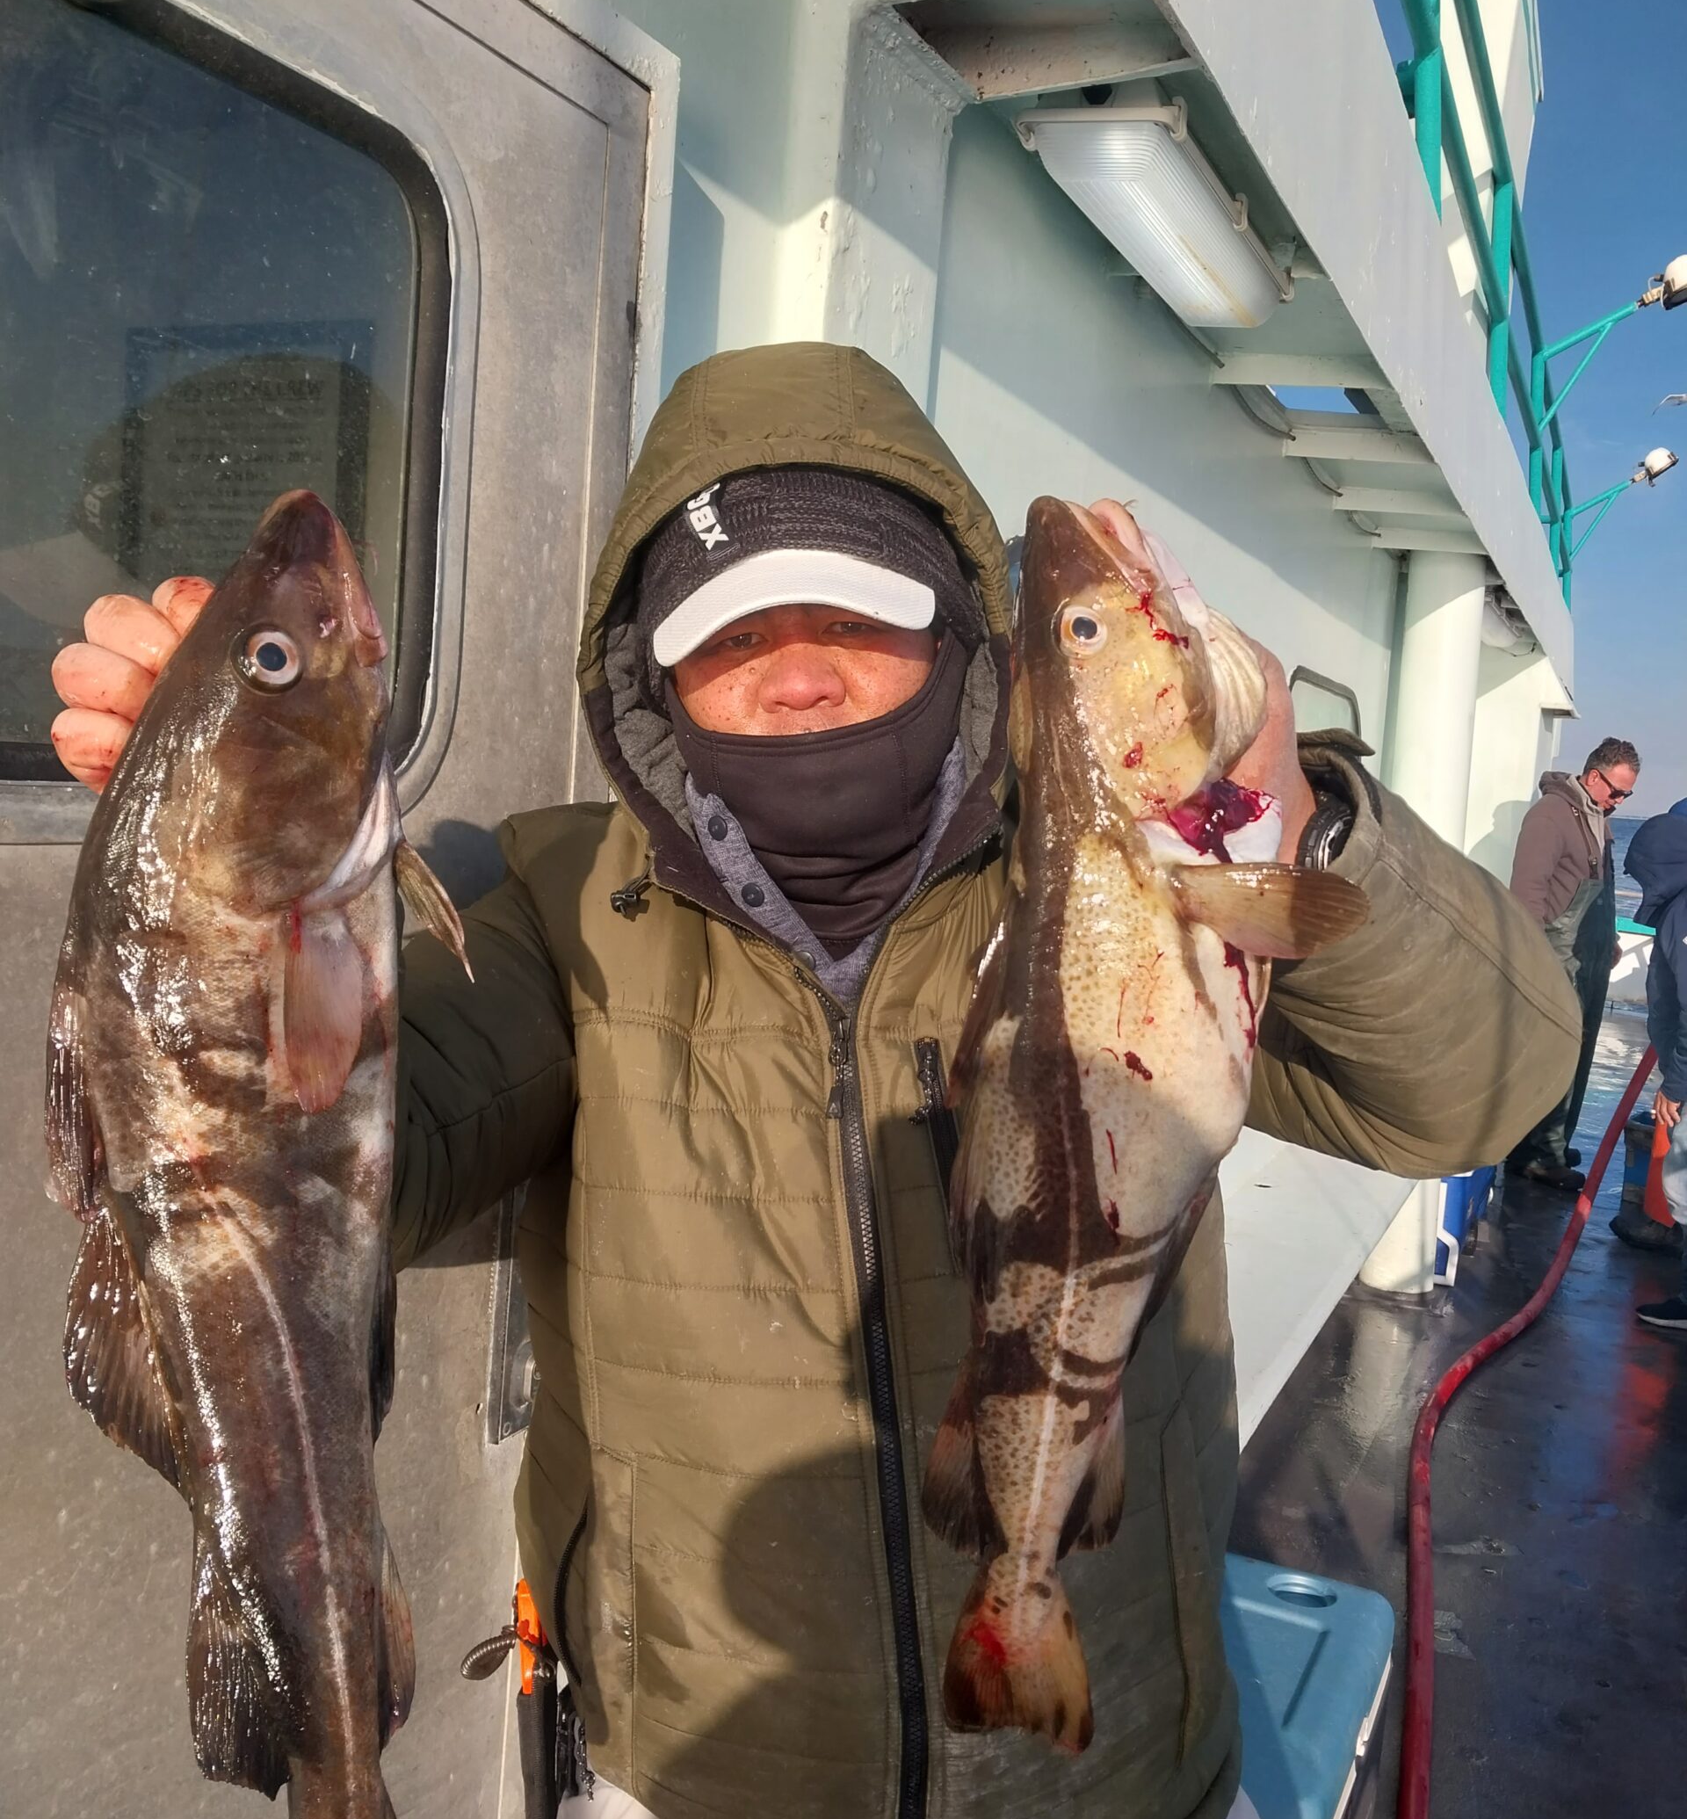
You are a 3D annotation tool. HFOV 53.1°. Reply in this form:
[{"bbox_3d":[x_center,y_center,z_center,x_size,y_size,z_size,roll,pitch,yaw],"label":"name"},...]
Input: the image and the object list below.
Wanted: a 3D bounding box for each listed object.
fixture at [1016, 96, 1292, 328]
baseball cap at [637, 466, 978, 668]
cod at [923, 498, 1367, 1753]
[{"bbox_3d":[0.380,-0.798,1.967,0.175,0.110,0.640,12,8,24],"label":"fixture"},{"bbox_3d":[-0.022,-0.221,1.000,0.190,0.145,0.260,-7,8,-2],"label":"baseball cap"},{"bbox_3d":[0.135,0.098,0.772,0.185,0.580,0.110,0,6,-9],"label":"cod"}]

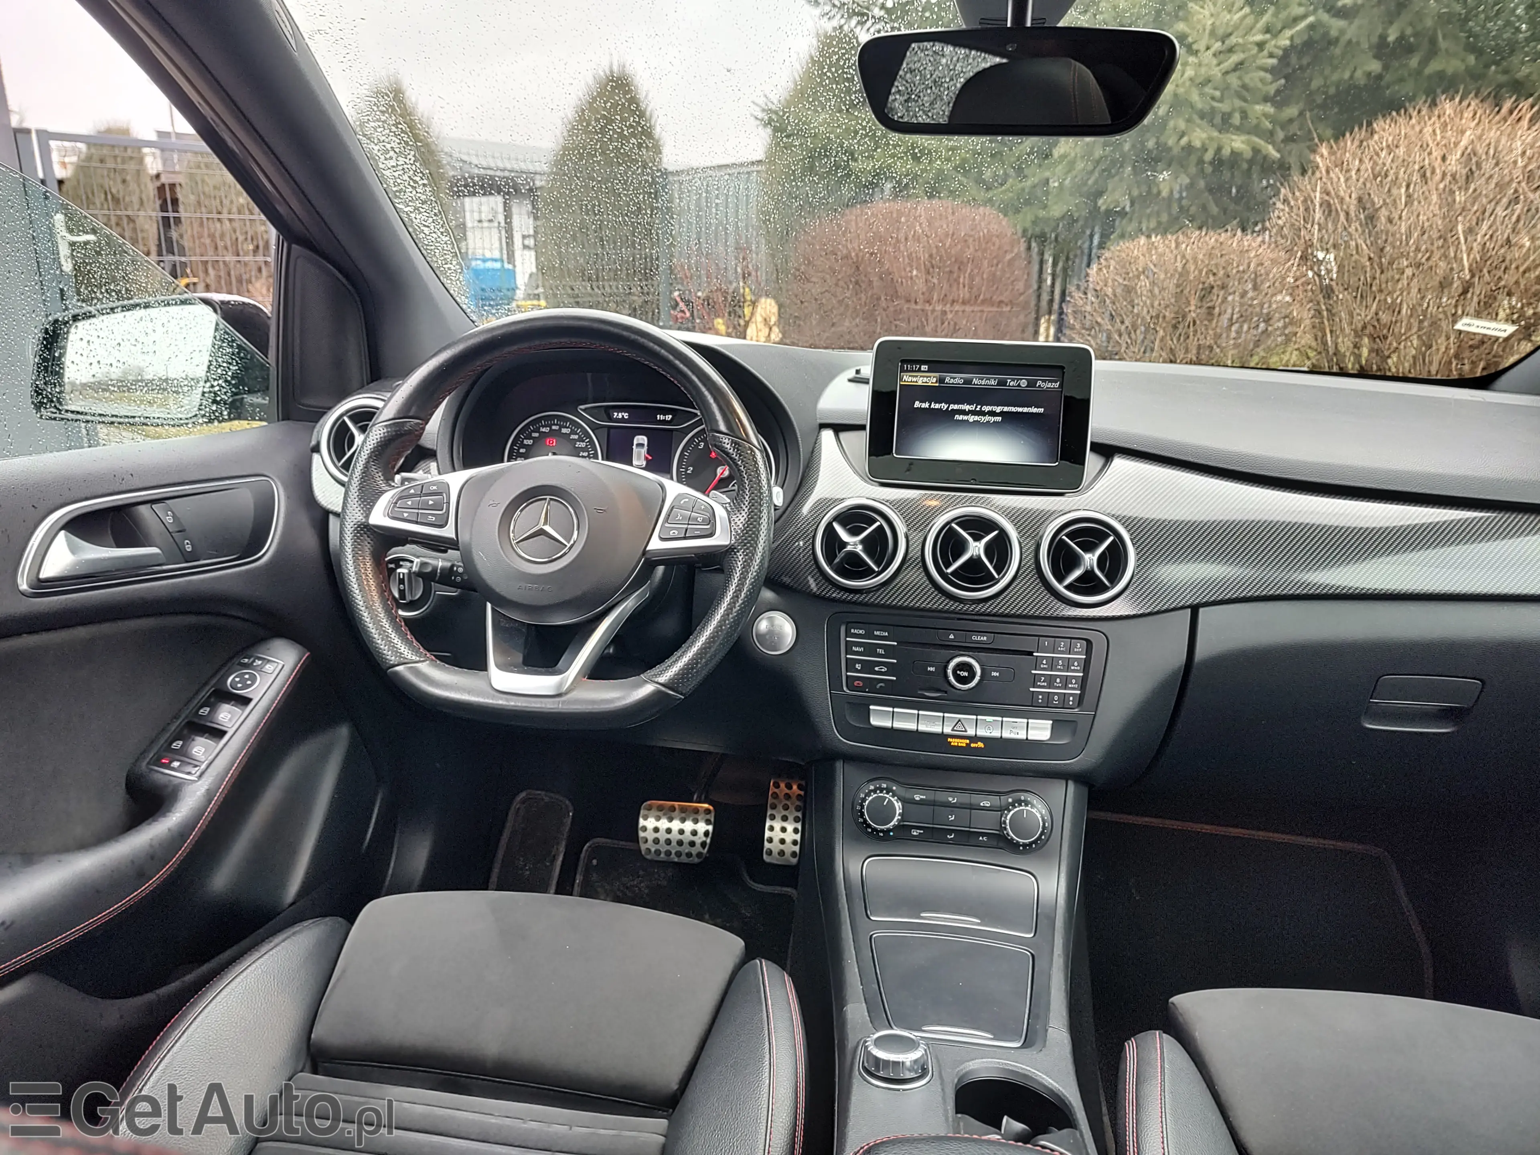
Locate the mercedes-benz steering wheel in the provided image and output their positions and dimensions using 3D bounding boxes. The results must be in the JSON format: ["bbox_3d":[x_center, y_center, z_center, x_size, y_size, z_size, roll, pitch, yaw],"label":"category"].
[{"bbox_3d":[-0.178,-0.052,0.872,0.372,0.358,0.085,3,-9,7],"label":"mercedes-benz steering wheel"}]

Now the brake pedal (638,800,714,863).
[{"bbox_3d":[-0.121,0.329,1.324,0.096,0.078,0.028,3,-15,7],"label":"brake pedal"}]

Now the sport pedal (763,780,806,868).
[{"bbox_3d":[0.020,0.324,1.355,0.046,0.118,0.025,3,-17,7],"label":"sport pedal"}]

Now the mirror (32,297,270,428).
[{"bbox_3d":[-0.675,-0.241,1.140,0.220,0.142,0.120,1,12,0],"label":"mirror"}]

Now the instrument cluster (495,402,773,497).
[{"bbox_3d":[-0.135,-0.123,1.100,0.295,0.125,0.050,3,-3,7],"label":"instrument cluster"}]

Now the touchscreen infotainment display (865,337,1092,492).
[{"bbox_3d":[0.204,-0.159,1.002,0.208,0.139,0.025,4,6,8],"label":"touchscreen infotainment display"}]

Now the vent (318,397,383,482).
[{"bbox_3d":[-0.387,-0.132,0.997,0.090,0.090,0.040,3,2,7],"label":"vent"}]

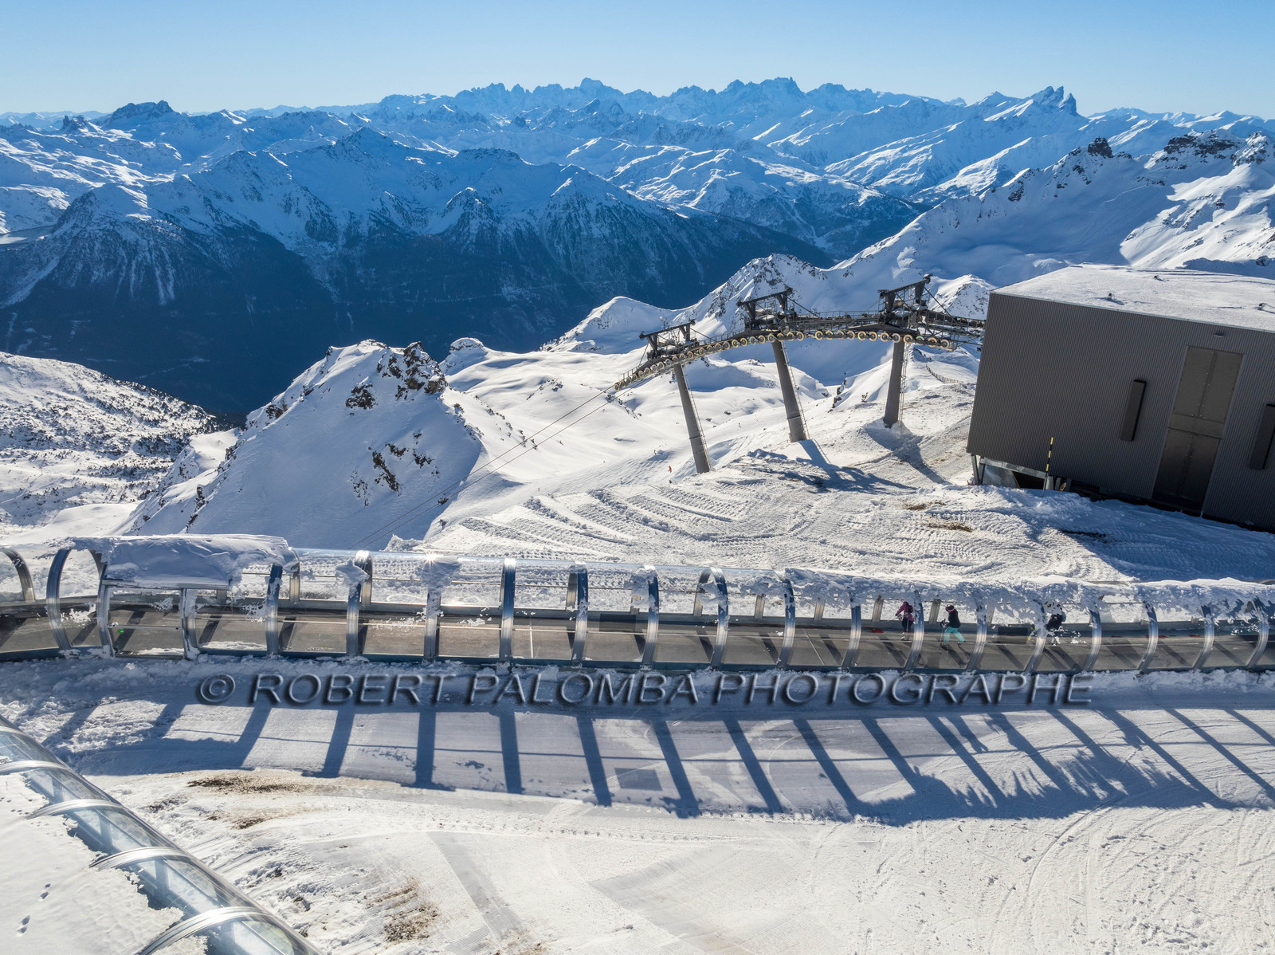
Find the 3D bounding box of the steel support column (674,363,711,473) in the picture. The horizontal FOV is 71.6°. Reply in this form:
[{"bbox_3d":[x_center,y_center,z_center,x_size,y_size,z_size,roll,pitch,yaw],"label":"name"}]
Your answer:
[{"bbox_3d":[3.756,-4.546,63.135,0.930,8.810,0.930,-22,13,-42],"label":"steel support column"}]

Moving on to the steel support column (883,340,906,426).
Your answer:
[{"bbox_3d":[14.963,-5.633,51.149,0.870,5.610,0.870,19,29,40],"label":"steel support column"}]

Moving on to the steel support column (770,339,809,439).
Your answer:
[{"bbox_3d":[9.592,-5.781,56.610,1.000,7.150,1.000,-22,13,-42],"label":"steel support column"}]

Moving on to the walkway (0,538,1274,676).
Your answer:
[{"bbox_3d":[3.120,4.207,28.922,42.160,3.194,3.251,3,22,-11],"label":"walkway"}]

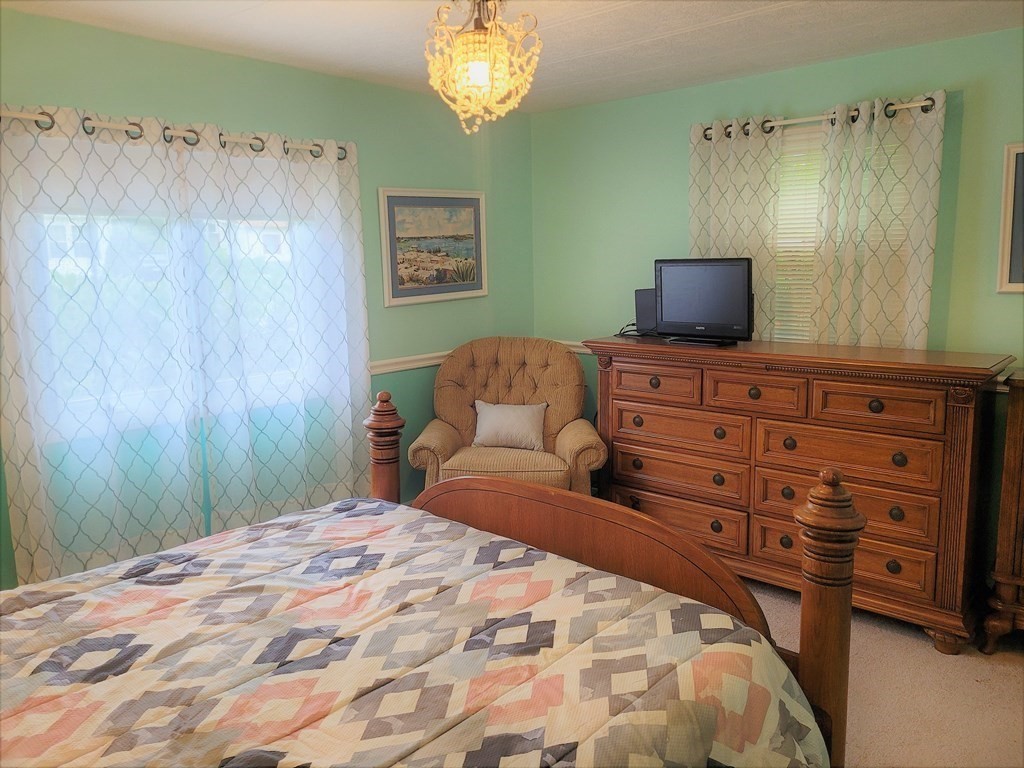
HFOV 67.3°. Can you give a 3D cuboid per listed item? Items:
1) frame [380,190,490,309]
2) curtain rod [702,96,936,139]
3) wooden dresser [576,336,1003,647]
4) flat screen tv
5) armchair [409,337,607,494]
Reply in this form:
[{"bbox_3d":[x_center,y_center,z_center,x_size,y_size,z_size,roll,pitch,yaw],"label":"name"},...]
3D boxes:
[{"bbox_3d":[-0.354,-0.677,3.787,0.030,0.535,0.705,7,12,41],"label":"frame"},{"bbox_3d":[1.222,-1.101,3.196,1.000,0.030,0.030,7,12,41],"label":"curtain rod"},{"bbox_3d":[1.121,0.368,3.370,1.700,1.055,0.445,7,12,41],"label":"wooden dresser"},{"bbox_3d":[0.868,-0.377,3.521,0.170,0.381,0.505,-10,12,-41],"label":"flat screen tv"},{"bbox_3d":[-0.018,0.315,3.801,0.890,1.070,0.860,-1,9,0],"label":"armchair"}]

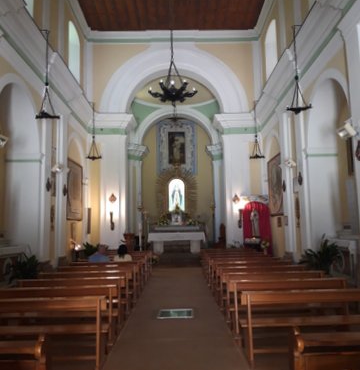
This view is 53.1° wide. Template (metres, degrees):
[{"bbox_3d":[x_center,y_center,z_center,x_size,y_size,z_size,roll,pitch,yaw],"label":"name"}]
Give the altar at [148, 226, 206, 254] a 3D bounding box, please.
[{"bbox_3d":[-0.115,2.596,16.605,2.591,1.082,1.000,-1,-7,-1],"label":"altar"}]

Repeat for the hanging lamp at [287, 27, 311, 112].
[{"bbox_3d":[3.421,-3.329,10.325,0.700,2.645,0.700,-1,-7,-1],"label":"hanging lamp"}]

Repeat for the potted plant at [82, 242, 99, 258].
[{"bbox_3d":[-3.494,2.766,14.144,0.750,1.090,0.750,-1,-7,-1],"label":"potted plant"}]

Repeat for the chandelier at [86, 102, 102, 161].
[{"bbox_3d":[-3.652,-2.287,15.399,0.640,2.610,0.640,-1,-7,-1],"label":"chandelier"}]

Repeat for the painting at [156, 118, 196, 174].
[{"bbox_3d":[-0.202,-2.385,22.476,2.462,3.439,0.120,-1,-7,-1],"label":"painting"}]

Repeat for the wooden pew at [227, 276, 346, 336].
[{"bbox_3d":[1.486,1.720,5.111,1.612,0.803,0.600,-1,-7,-1],"label":"wooden pew"}]

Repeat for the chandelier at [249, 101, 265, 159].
[{"bbox_3d":[3.303,-2.339,15.463,0.640,2.570,0.640,-1,-7,-1],"label":"chandelier"}]

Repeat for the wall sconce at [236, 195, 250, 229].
[{"bbox_3d":[2.725,1.186,15.592,0.550,1.380,0.400,-1,-7,-1],"label":"wall sconce"}]

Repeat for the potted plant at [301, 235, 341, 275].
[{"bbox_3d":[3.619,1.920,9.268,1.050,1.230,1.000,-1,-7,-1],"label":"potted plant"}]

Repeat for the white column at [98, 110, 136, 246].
[{"bbox_3d":[-3.148,-0.039,18.729,1.907,7.203,1.200,-1,-7,-1],"label":"white column"}]

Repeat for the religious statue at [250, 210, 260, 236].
[{"bbox_3d":[3.547,1.805,16.935,0.470,1.307,0.400,-1,-7,-1],"label":"religious statue"}]

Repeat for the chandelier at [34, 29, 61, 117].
[{"bbox_3d":[-3.638,-3.039,9.899,0.640,2.560,0.640,-1,-7,-1],"label":"chandelier"}]

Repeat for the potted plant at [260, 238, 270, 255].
[{"bbox_3d":[3.820,2.780,16.108,0.448,0.859,0.440,-1,-7,-1],"label":"potted plant"}]

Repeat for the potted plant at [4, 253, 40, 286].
[{"bbox_3d":[-3.814,2.127,8.779,0.920,1.000,0.900,-1,-7,-1],"label":"potted plant"}]

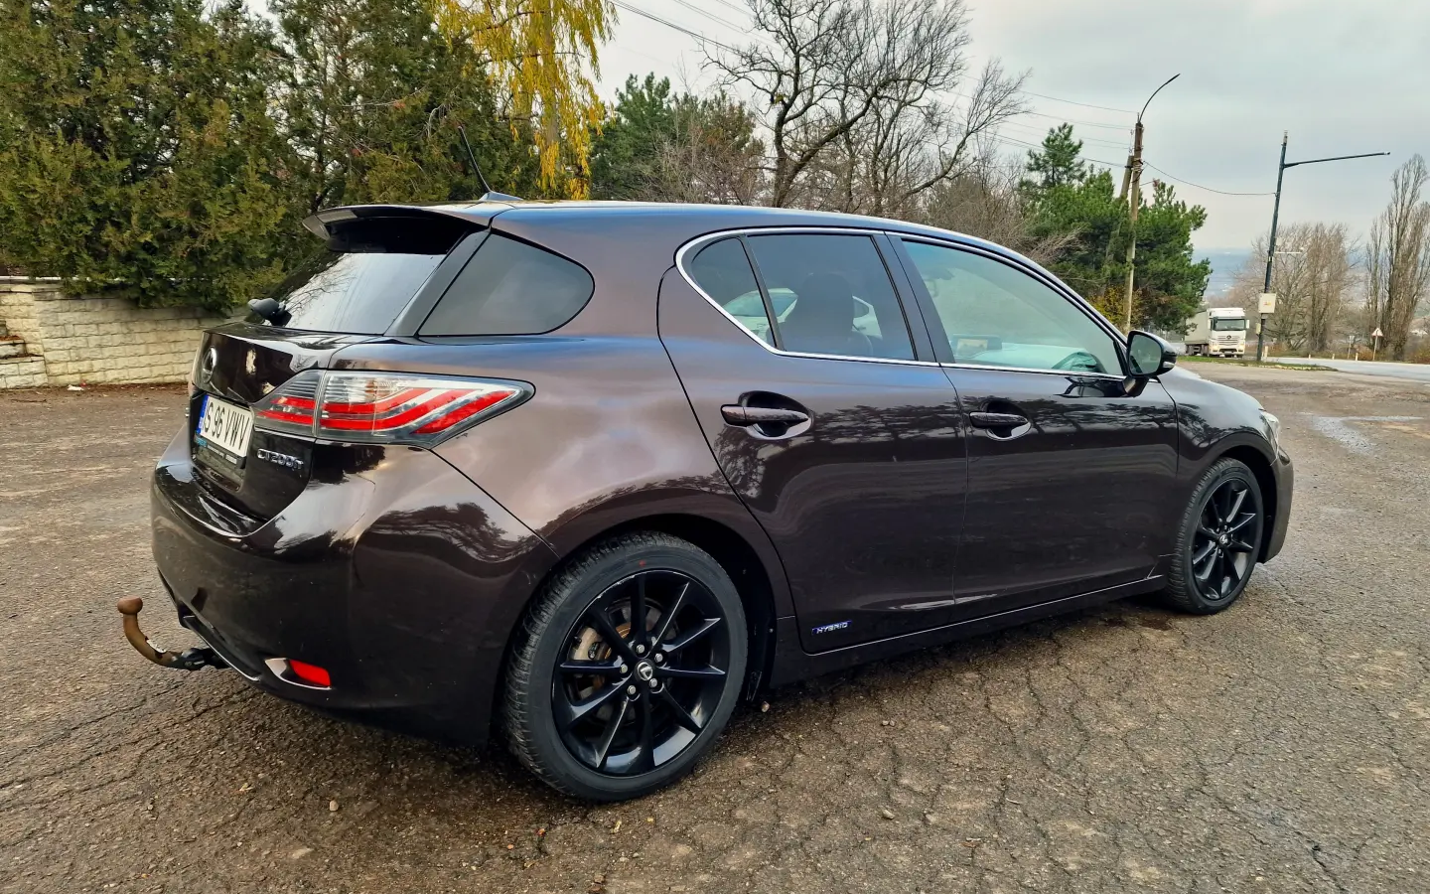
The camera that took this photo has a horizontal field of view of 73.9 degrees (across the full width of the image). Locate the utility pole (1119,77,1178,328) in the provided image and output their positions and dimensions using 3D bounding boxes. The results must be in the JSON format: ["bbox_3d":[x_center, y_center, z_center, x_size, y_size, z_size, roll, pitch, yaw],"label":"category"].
[{"bbox_3d":[12.957,-6.594,28.042,0.350,8.750,1.300,-5,10,-42],"label":"utility pole"}]

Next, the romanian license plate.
[{"bbox_3d":[-1.237,-0.052,2.400,0.020,0.120,0.520,6,3,-37],"label":"romanian license plate"}]

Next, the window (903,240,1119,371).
[{"bbox_3d":[0.948,-0.415,2.929,0.936,0.416,0.070,-4,-9,-38],"label":"window"}]

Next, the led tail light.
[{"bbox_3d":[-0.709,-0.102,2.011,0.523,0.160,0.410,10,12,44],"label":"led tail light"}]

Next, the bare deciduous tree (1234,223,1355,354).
[{"bbox_3d":[51.820,-14.080,85.000,10.794,11.640,9.500,7,10,30],"label":"bare deciduous tree"}]

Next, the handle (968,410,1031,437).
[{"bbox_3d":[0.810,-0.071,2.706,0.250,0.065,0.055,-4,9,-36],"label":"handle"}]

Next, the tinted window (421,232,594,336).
[{"bbox_3d":[-0.424,-0.334,1.953,0.371,0.253,0.070,-2,-26,-25],"label":"tinted window"}]

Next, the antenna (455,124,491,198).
[{"bbox_3d":[-0.662,-0.788,2.627,0.030,0.200,0.022,-31,24,-29],"label":"antenna"}]

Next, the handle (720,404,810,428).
[{"bbox_3d":[0.120,-0.076,2.271,0.245,0.048,0.055,0,8,-36],"label":"handle"}]

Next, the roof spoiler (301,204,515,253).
[{"bbox_3d":[-0.842,-0.577,2.527,0.265,0.125,1.130,-4,9,-36],"label":"roof spoiler"}]

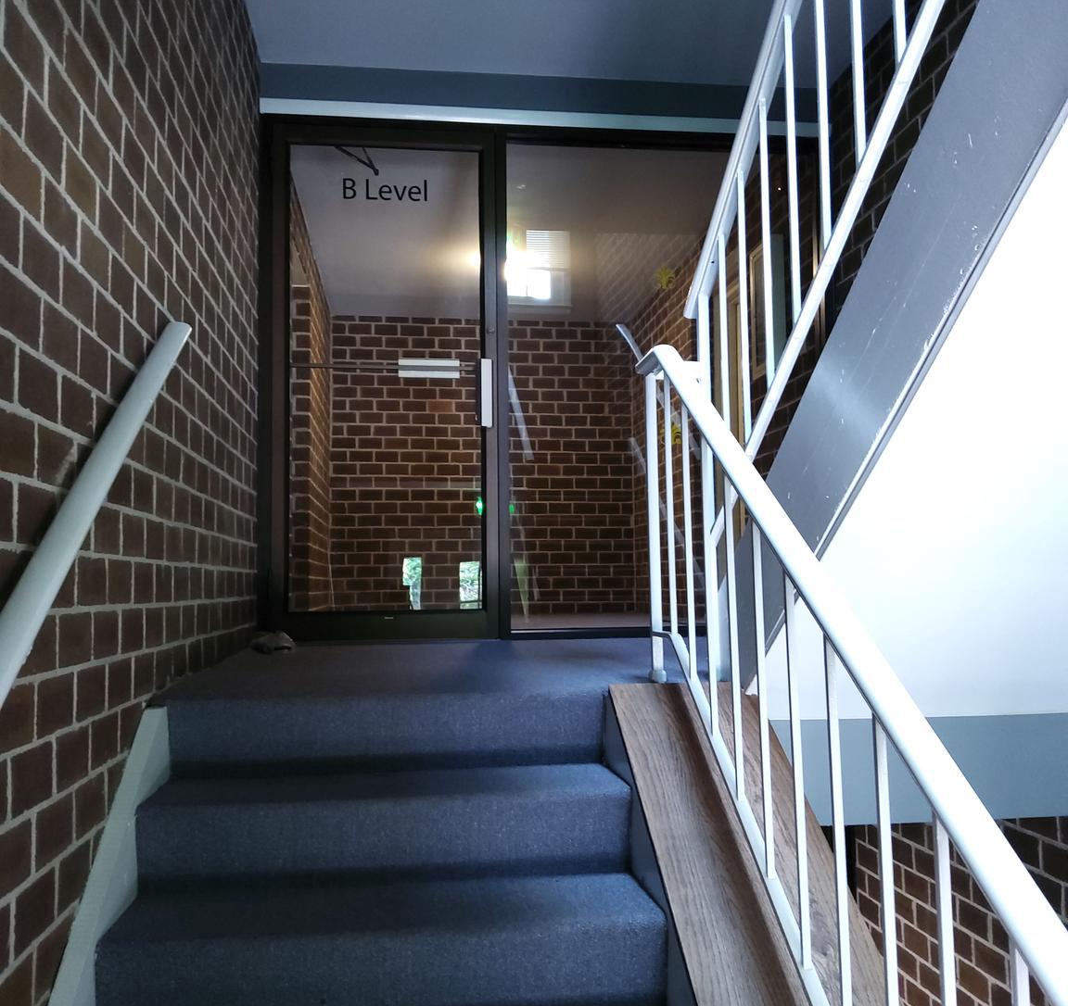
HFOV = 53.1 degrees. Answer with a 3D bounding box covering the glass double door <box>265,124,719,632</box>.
[{"bbox_3d":[0.047,-0.511,4.467,2.258,2.134,0.100,0,-4,-7],"label":"glass double door"}]

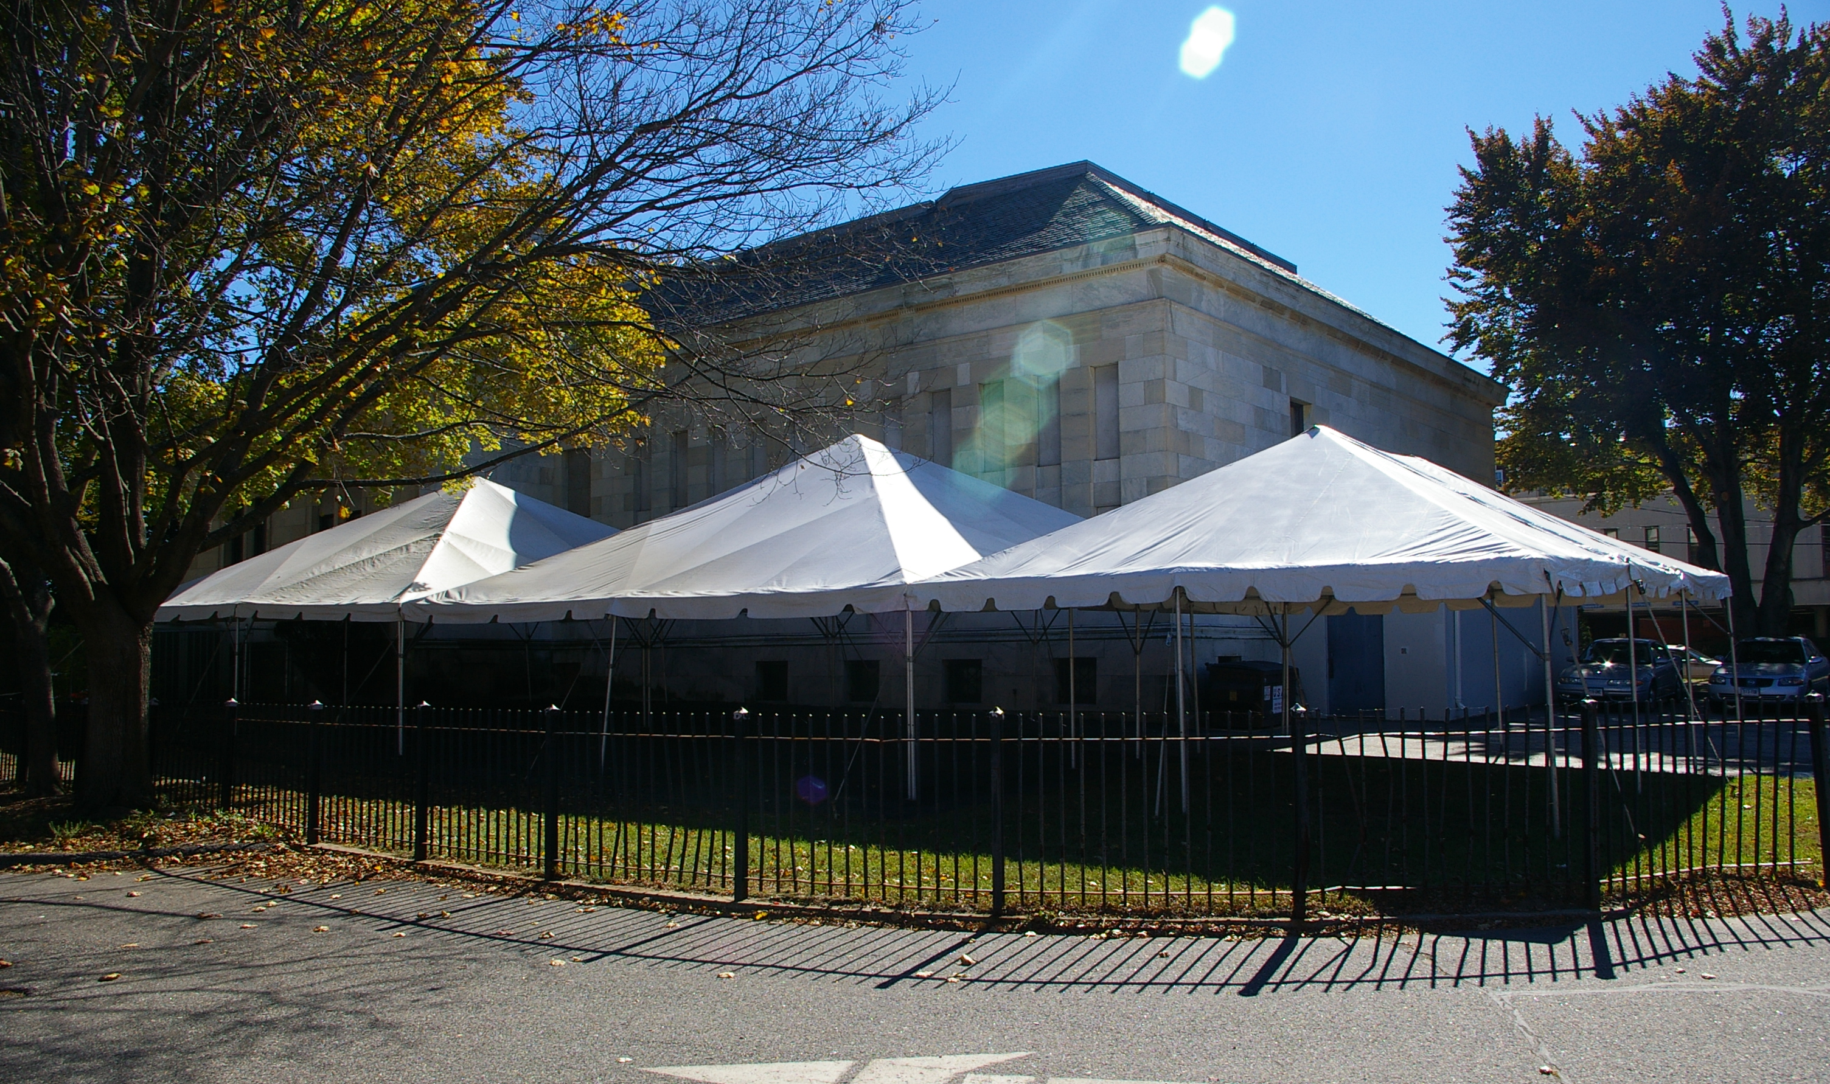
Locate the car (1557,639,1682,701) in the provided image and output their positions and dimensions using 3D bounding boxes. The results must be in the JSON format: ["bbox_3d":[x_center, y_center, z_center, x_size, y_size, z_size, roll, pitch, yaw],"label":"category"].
[{"bbox_3d":[15.050,2.790,29.150,1.790,1.410,4.720,-4,-6,39],"label":"car"}]

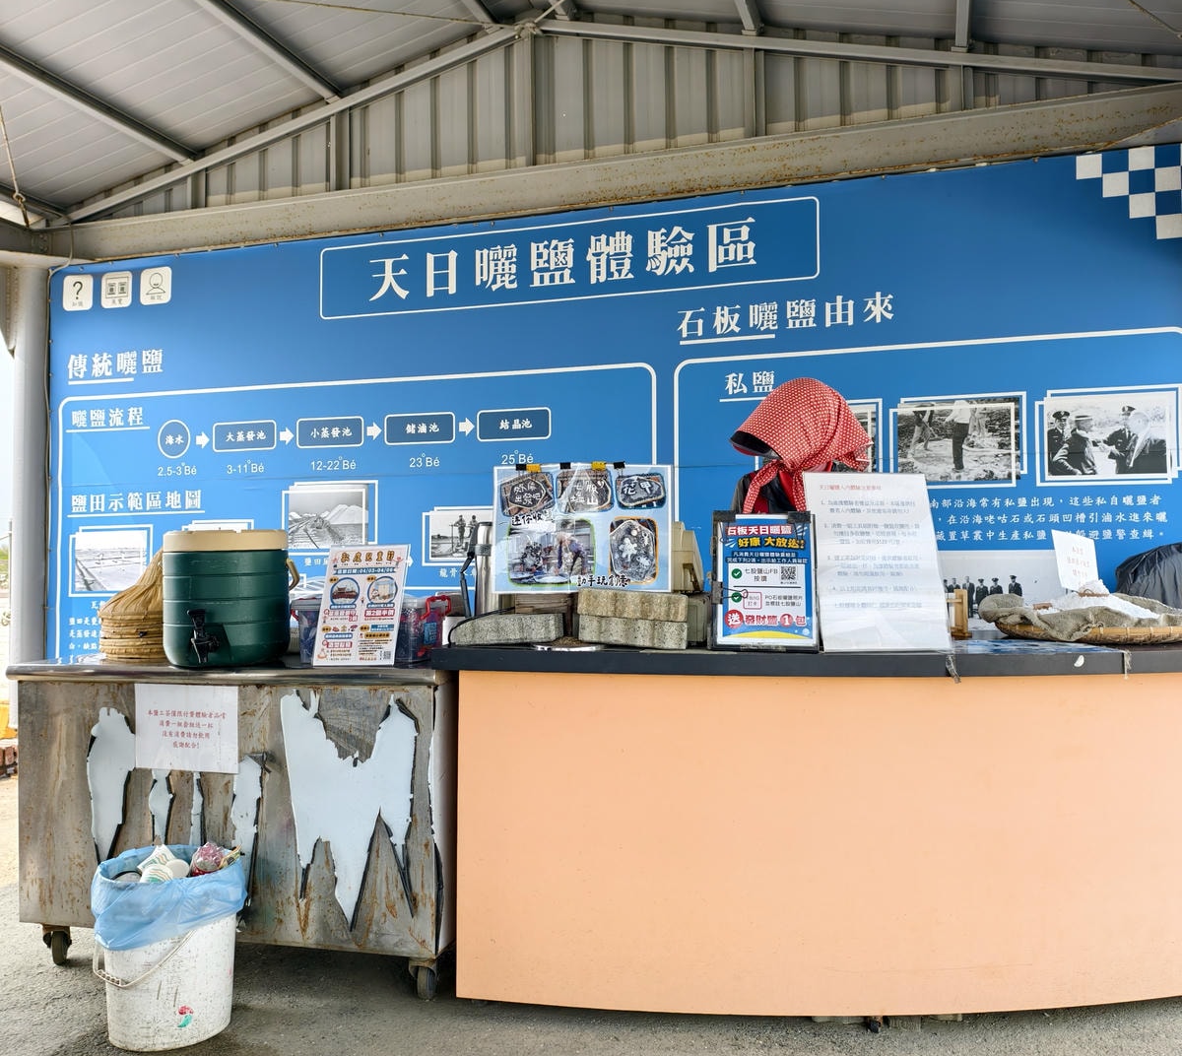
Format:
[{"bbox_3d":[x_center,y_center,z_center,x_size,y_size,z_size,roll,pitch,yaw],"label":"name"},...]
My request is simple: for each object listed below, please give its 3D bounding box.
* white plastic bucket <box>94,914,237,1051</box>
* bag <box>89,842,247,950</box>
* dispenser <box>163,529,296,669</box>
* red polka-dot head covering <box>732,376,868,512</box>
[{"bbox_3d":[-0.950,0.942,2.370,0.300,0.360,0.300,-1,-2,0],"label":"white plastic bucket"},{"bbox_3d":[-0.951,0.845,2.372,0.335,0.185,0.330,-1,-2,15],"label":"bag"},{"bbox_3d":[-0.925,0.178,2.645,0.325,0.338,0.345,-1,-2,9],"label":"dispenser"},{"bbox_3d":[0.577,-0.230,2.870,0.360,0.345,0.280,1,-2,-37],"label":"red polka-dot head covering"}]

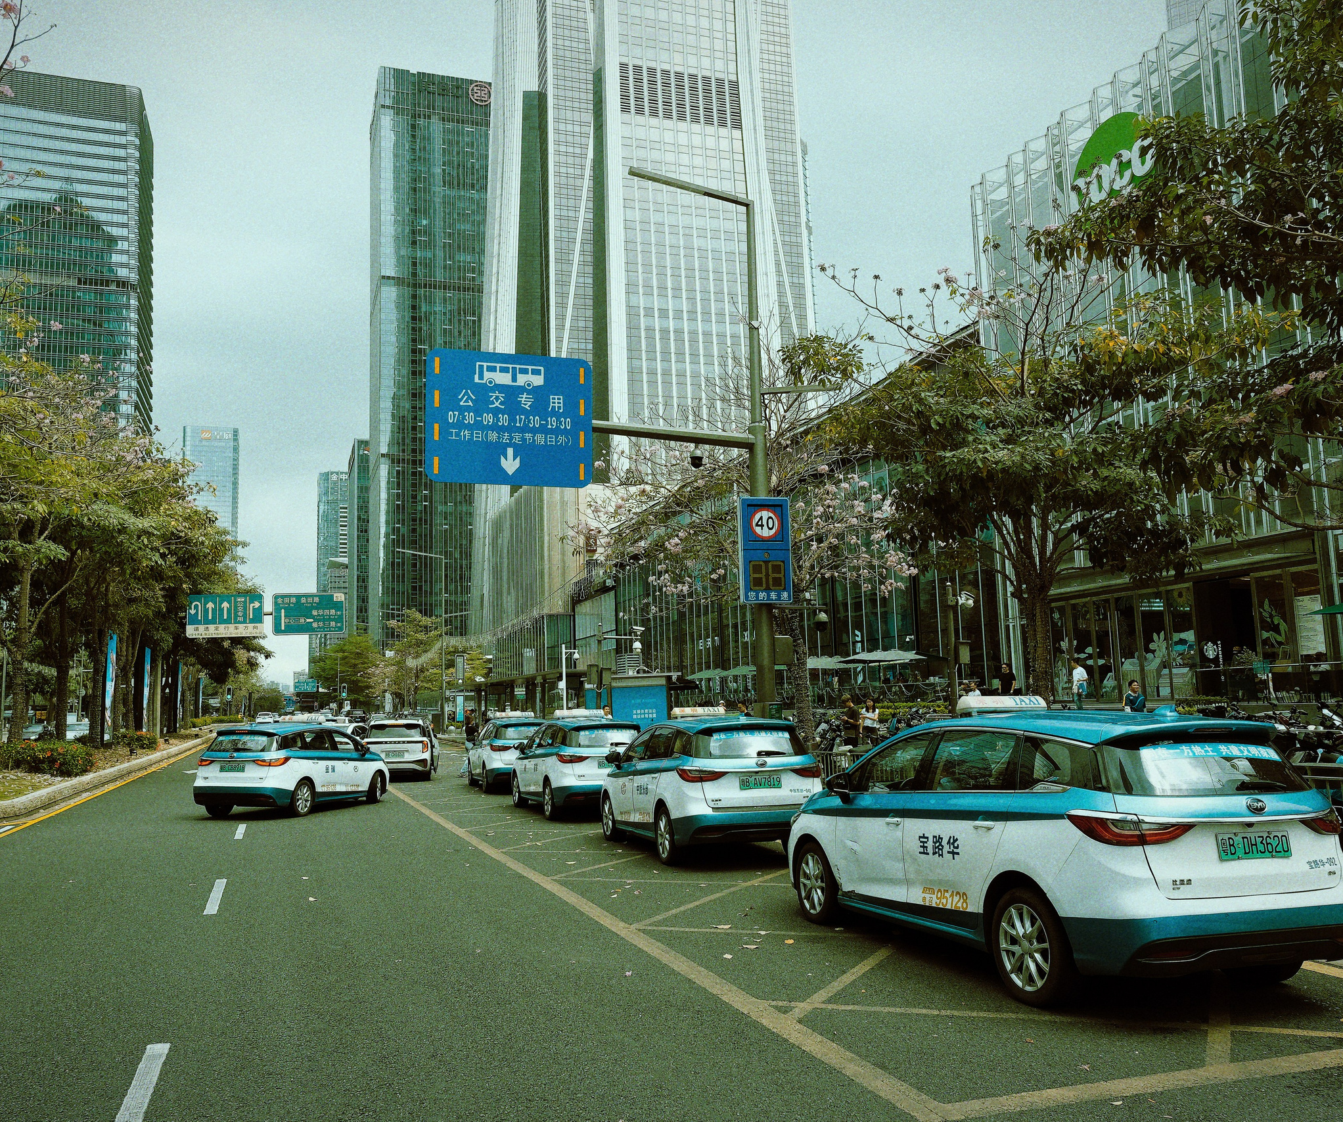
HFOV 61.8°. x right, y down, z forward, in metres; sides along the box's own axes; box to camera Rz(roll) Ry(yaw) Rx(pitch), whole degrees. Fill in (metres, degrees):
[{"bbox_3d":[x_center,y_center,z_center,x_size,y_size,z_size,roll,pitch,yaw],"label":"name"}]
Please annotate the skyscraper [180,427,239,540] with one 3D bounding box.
[{"bbox_3d":[-415.462,11.375,1005.575,47.000,268.114,45.000,1,-8,-19],"label":"skyscraper"}]

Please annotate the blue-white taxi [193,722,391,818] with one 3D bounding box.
[{"bbox_3d":[-6.933,3.840,21.080,1.850,1.720,4.670,-3,-8,12],"label":"blue-white taxi"}]

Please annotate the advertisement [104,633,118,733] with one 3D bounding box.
[{"bbox_3d":[-30.550,6.858,60.271,0.710,6.050,2.750,2,-8,-19],"label":"advertisement"}]

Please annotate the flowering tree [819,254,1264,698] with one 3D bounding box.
[{"bbox_3d":[4.240,-0.227,12.998,5.200,7.080,5.100,2,-8,-18],"label":"flowering tree"}]

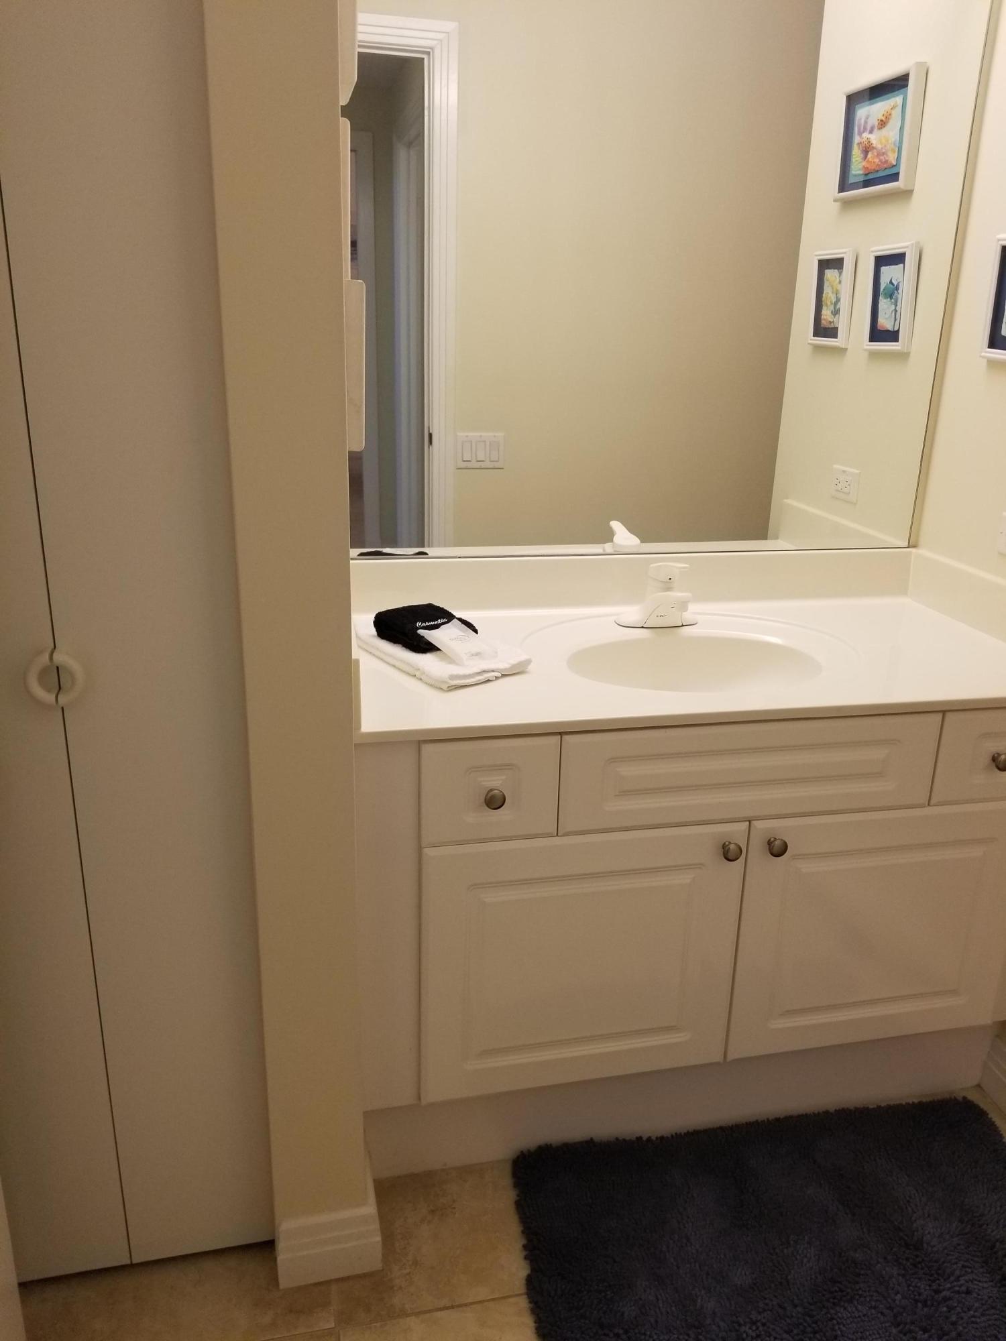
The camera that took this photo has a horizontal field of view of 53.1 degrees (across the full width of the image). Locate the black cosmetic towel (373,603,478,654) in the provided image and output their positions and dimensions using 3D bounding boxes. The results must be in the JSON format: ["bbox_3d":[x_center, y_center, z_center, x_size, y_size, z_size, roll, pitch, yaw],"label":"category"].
[{"bbox_3d":[-0.117,-0.068,1.578,0.117,0.038,0.117,-13,23,-36],"label":"black cosmetic towel"}]

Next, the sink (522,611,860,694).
[{"bbox_3d":[0.302,0.032,1.655,0.550,0.150,0.455,-3,19,-12],"label":"sink"}]

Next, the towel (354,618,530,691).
[{"bbox_3d":[-0.109,-0.038,1.565,0.160,0.029,0.320,-12,22,-35],"label":"towel"}]

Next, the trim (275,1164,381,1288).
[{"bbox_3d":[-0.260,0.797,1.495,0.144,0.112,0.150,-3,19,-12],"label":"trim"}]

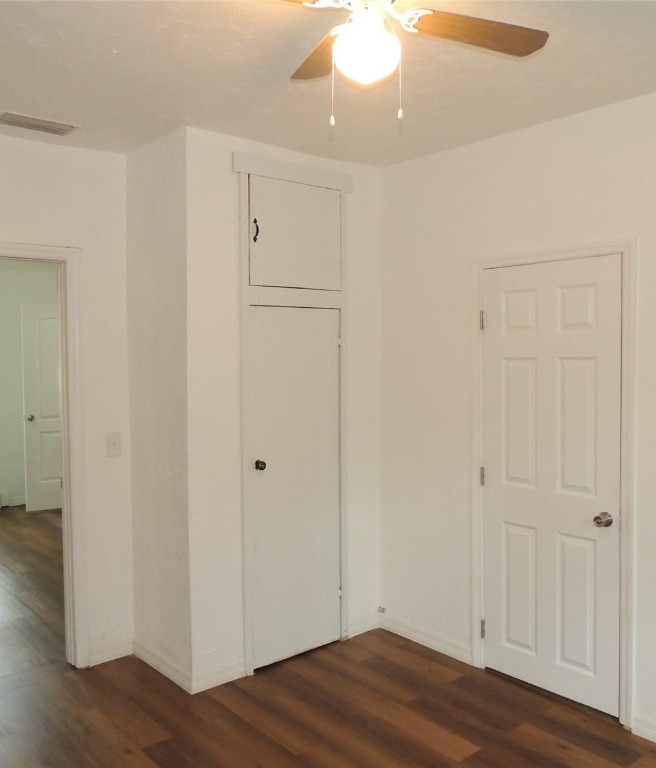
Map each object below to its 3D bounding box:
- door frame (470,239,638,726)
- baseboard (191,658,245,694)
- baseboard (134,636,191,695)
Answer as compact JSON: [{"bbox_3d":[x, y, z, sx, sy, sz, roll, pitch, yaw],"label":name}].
[{"bbox_3d":[1.058,0.430,3.361,0.100,2.110,0.848,-3,4,-42],"label":"door frame"},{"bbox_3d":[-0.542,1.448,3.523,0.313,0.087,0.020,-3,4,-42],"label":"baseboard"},{"bbox_3d":[-0.854,1.444,3.656,0.020,0.087,0.627,-3,4,-42],"label":"baseboard"}]

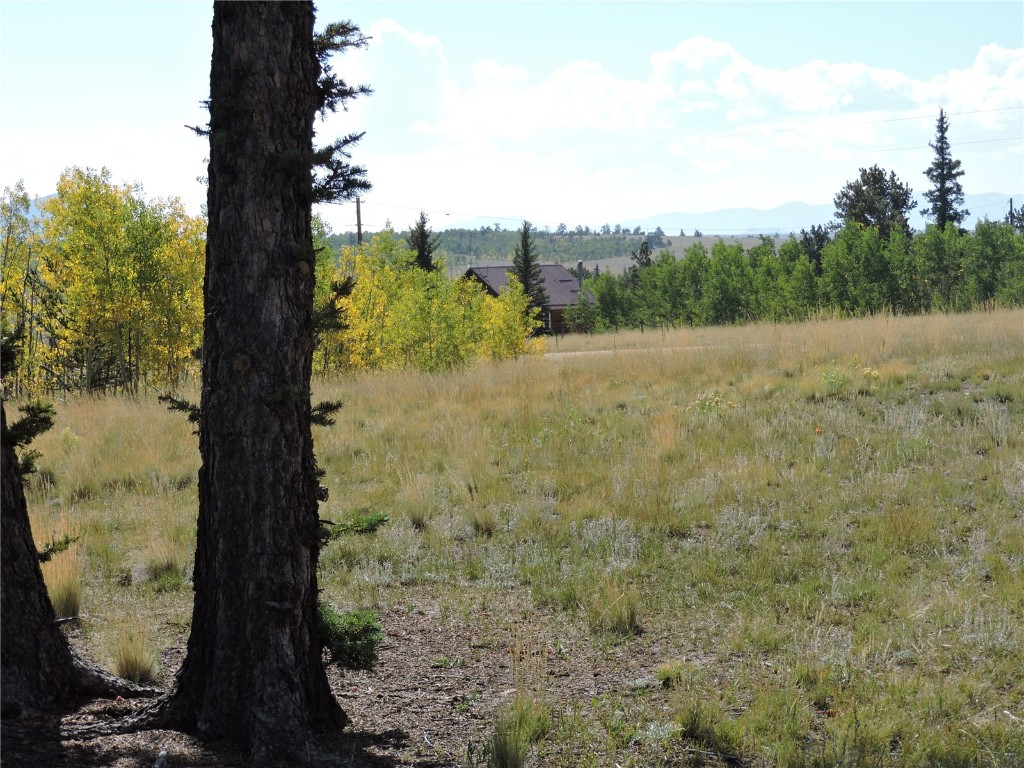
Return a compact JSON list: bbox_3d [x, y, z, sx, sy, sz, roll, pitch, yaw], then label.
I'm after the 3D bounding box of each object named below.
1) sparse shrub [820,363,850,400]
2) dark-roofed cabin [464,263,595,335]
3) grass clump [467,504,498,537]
[{"bbox_3d":[3.924,-0.042,30.500,0.370,0.440,0.370,0,3,0],"label":"sparse shrub"},{"bbox_3d":[0.388,-6.398,195.000,10.200,5.600,8.700,-3,5,-44],"label":"dark-roofed cabin"},{"bbox_3d":[-0.185,0.858,15.800,0.200,0.200,0.200,0,3,0],"label":"grass clump"}]

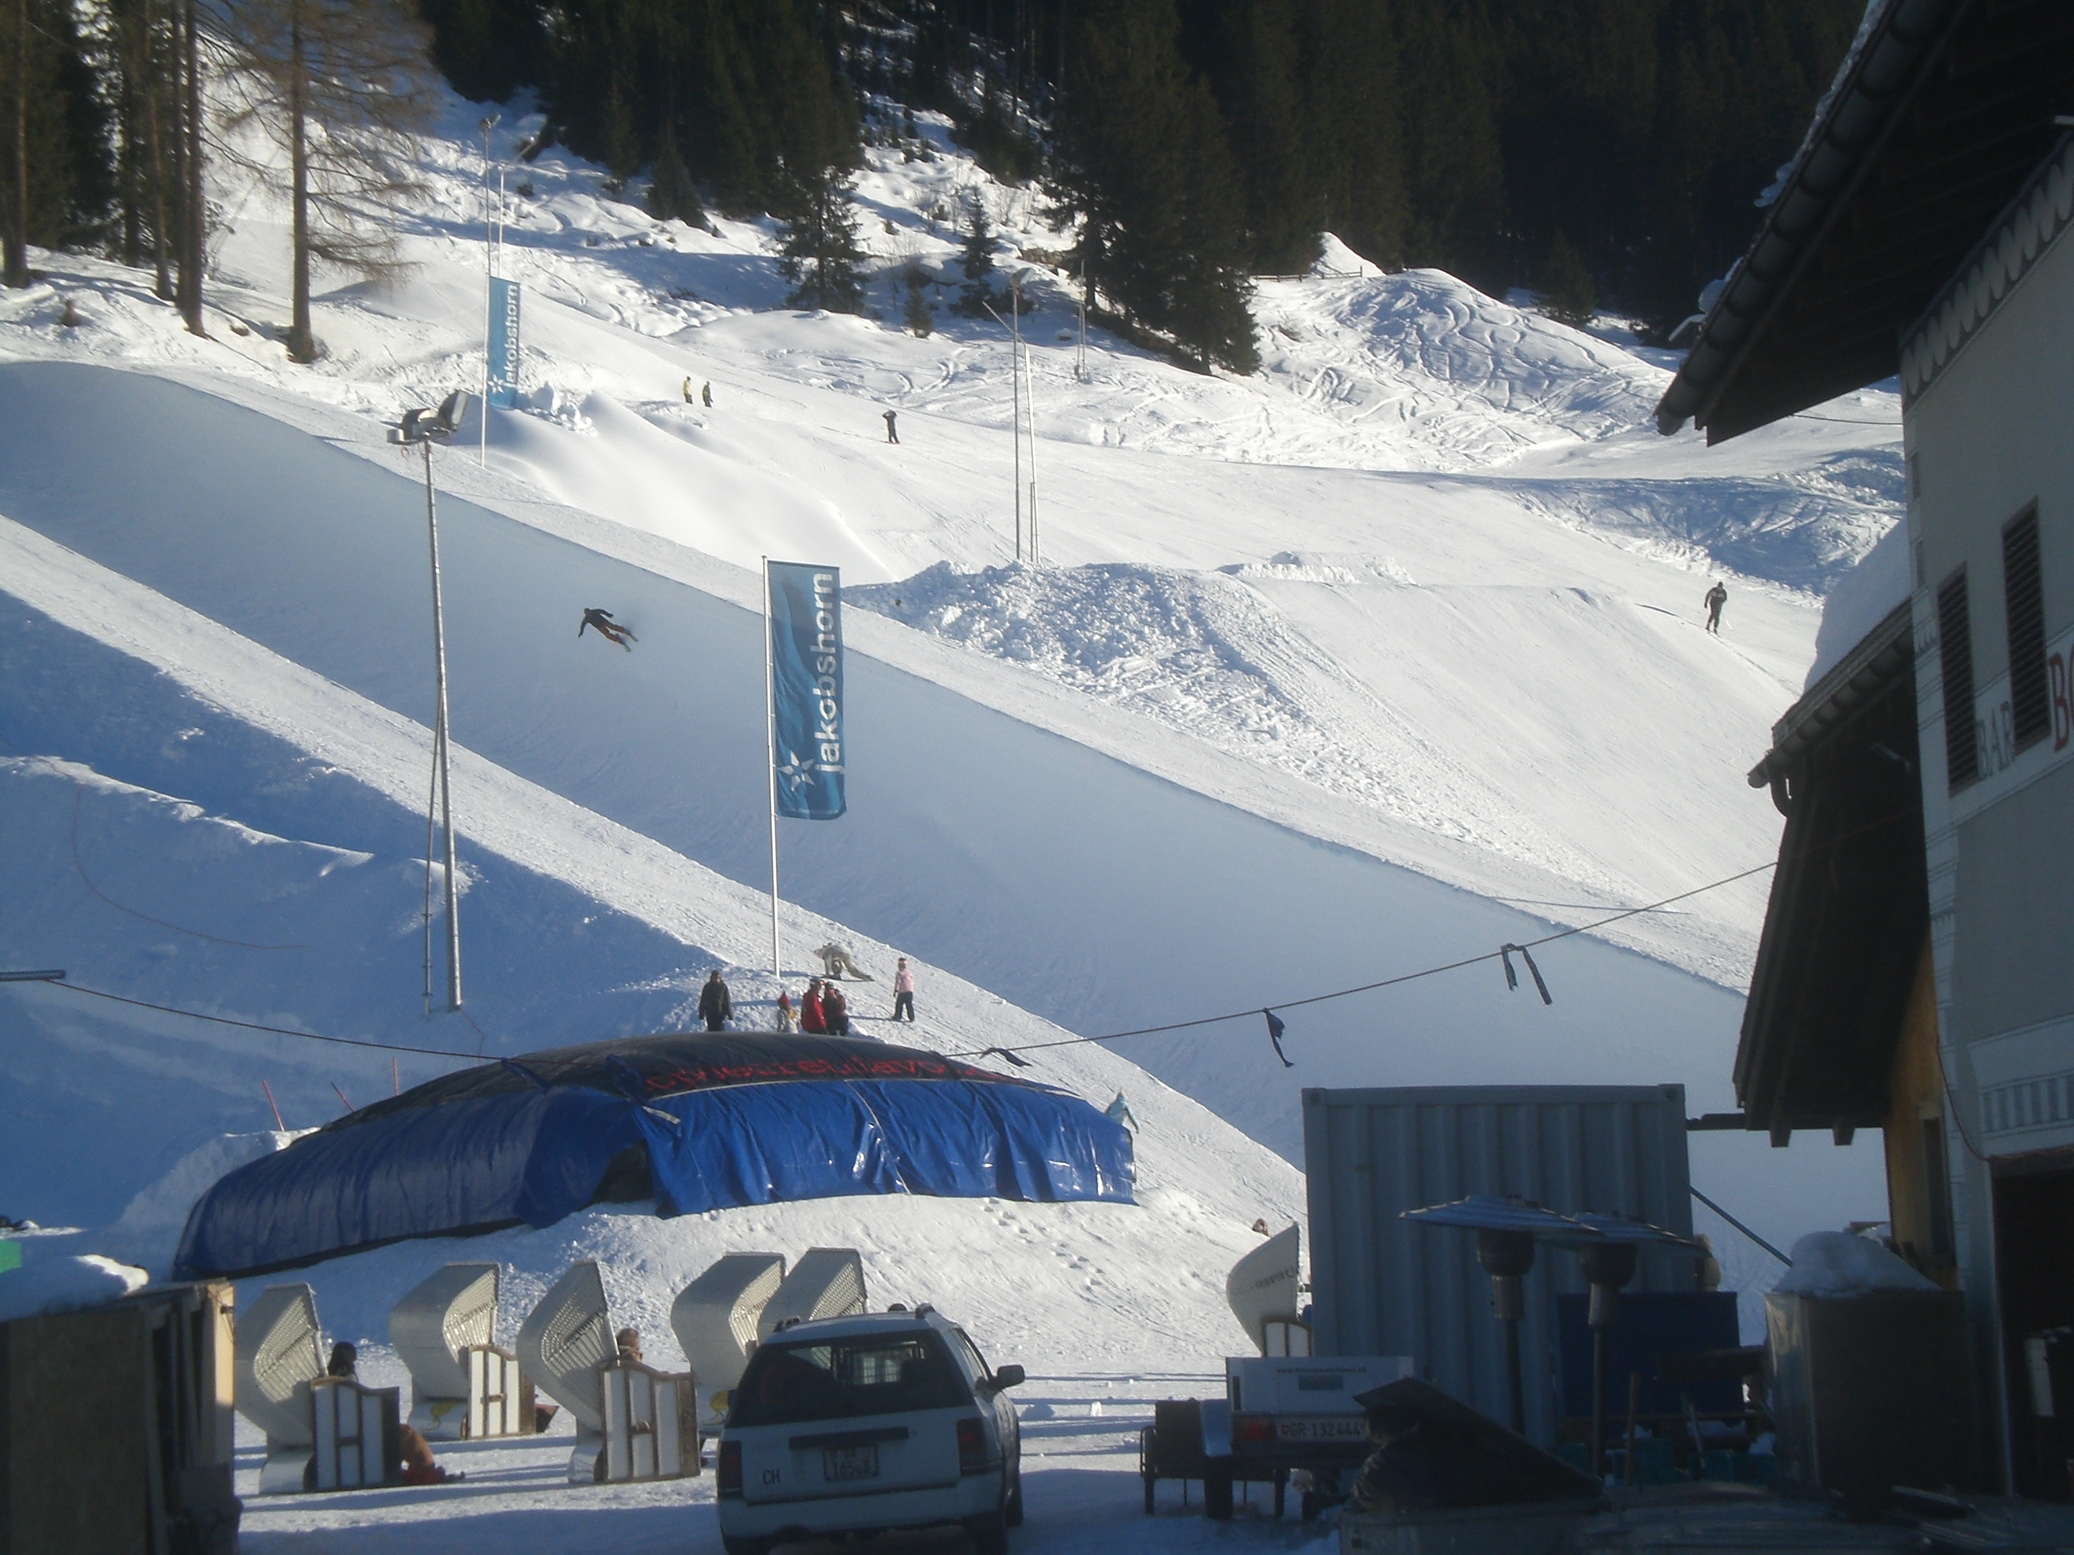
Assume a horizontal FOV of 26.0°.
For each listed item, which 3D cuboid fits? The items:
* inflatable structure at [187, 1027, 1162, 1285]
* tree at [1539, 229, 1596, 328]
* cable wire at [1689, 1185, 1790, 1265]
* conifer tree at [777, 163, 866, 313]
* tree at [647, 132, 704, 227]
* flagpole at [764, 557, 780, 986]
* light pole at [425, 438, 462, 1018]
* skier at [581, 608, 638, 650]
[{"bbox_3d":[-6.566,6.344,77.000,16.000,3.700,9.500,-2,-7,0],"label":"inflatable structure"},{"bbox_3d":[40.151,-37.760,340.000,4.200,7.600,4.200,-2,-7,0],"label":"tree"},{"bbox_3d":[5.158,3.290,33.000,1.000,0.060,0.060,38,-9,0],"label":"cable wire"},{"bbox_3d":[-17.265,-43.226,360.000,7.000,12.200,6.800,-2,-7,0],"label":"conifer tree"},{"bbox_3d":[-32.566,-53.887,405.000,5.100,8.800,5.000,-2,-7,0],"label":"tree"},{"bbox_3d":[-5.685,-0.184,96.571,0.120,9.270,0.120,-2,-7,0],"label":"flagpole"},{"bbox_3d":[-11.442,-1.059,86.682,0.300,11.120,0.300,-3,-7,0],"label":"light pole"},{"bbox_3d":[-14.142,-4.883,148.000,1.750,1.100,0.800,38,-1,-18],"label":"skier"}]

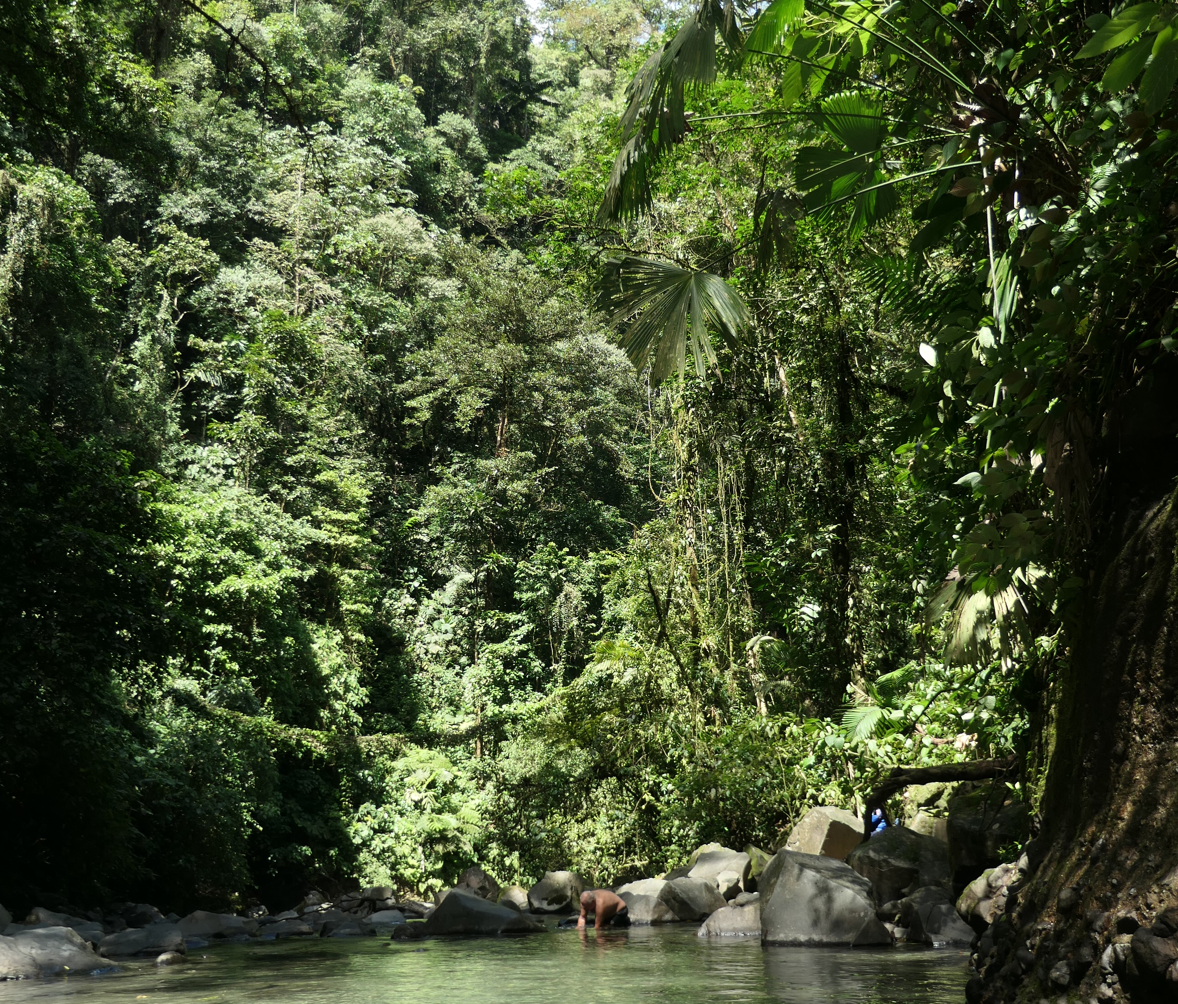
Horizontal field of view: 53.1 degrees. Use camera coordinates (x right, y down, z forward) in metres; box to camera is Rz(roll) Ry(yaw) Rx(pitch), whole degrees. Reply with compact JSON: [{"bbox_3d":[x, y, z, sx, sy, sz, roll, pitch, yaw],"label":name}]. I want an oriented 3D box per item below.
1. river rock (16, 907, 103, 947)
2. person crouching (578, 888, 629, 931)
[{"bbox_3d":[-6.075,4.917,13.600,0.989,0.459,0.750,0,-16,0],"label":"river rock"},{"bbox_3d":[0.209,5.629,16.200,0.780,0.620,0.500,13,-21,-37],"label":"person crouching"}]

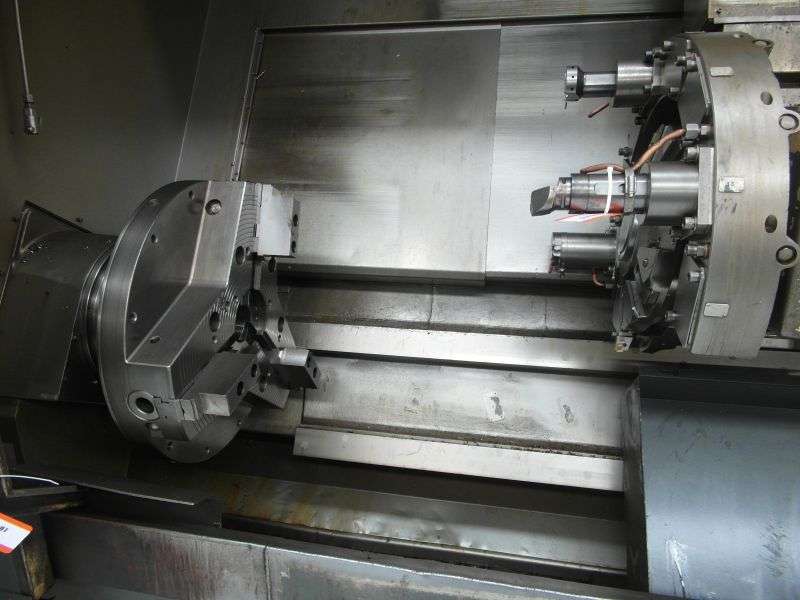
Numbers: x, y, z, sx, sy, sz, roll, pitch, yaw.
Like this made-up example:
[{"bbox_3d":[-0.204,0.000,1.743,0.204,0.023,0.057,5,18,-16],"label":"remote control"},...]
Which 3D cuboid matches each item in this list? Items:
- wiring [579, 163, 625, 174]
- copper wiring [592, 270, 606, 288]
[{"bbox_3d":[0.322,-0.210,0.850,0.067,0.017,0.012,3,18,10],"label":"wiring"},{"bbox_3d":[0.465,-0.048,1.240,0.027,0.037,0.020,3,18,10],"label":"copper wiring"}]

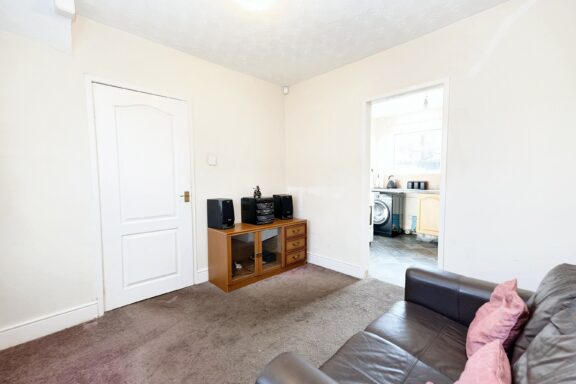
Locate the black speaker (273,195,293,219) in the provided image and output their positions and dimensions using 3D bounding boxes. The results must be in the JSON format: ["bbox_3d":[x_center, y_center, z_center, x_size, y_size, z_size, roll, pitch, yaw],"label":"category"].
[{"bbox_3d":[-0.066,0.205,3.300,0.175,0.315,0.225,-3,4,-31],"label":"black speaker"}]

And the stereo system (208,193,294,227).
[{"bbox_3d":[-0.406,0.226,3.053,1.140,0.320,0.270,-3,4,-43],"label":"stereo system"}]

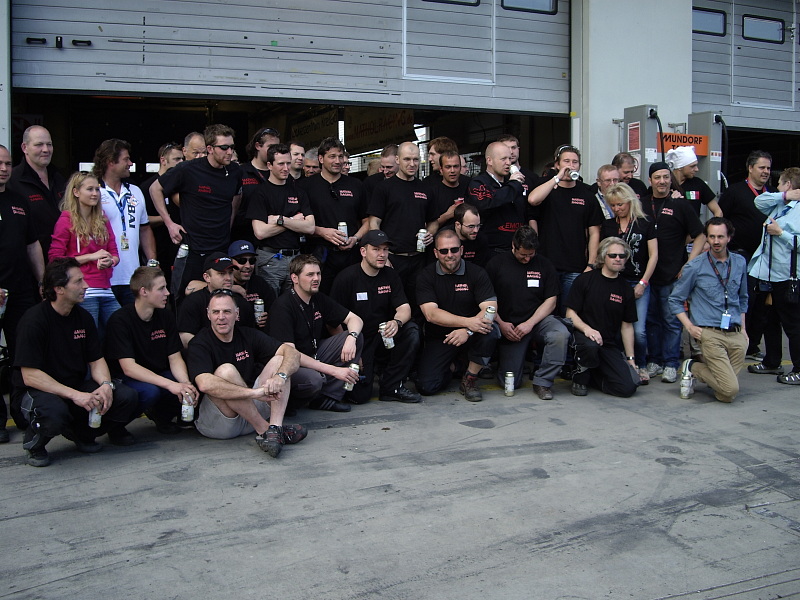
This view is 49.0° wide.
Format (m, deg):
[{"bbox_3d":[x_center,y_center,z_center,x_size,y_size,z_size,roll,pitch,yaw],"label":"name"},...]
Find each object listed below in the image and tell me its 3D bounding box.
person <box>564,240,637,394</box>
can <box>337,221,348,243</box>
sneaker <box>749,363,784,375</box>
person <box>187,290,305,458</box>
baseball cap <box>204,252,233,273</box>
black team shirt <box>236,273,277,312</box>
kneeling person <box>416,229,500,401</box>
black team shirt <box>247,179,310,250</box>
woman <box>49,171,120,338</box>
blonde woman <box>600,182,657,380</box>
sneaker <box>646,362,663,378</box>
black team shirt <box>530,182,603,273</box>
[{"bbox_3d":[1.524,0.090,6.640,0.600,1.150,0.750,1,5,8],"label":"person"},{"bbox_3d":[-0.400,-0.469,6.170,0.066,0.166,0.066,-8,7,0],"label":"can"},{"bbox_3d":[3.038,0.551,7.280,0.295,0.110,0.110,0,5,-2],"label":"sneaker"},{"bbox_3d":[-0.851,0.370,4.900,0.600,0.850,0.740,-4,7,-38],"label":"person"},{"bbox_3d":[-1.117,-0.236,5.450,0.260,0.135,0.180,5,7,44],"label":"baseball cap"},{"bbox_3d":[-1.029,0.110,5.850,0.480,0.580,0.320,-2,6,-25],"label":"black team shirt"},{"bbox_3d":[0.414,0.088,6.220,0.590,1.170,0.760,-1,5,-8],"label":"kneeling person"},{"bbox_3d":[-0.826,-0.572,6.070,0.470,0.500,0.290,-2,6,-22],"label":"black team shirt"},{"bbox_3d":[-1.970,-0.015,5.500,0.430,1.580,0.340,-5,7,-42],"label":"woman"},{"bbox_3d":[1.778,-0.128,6.820,0.500,1.600,0.400,2,6,21],"label":"blonde woman"},{"bbox_3d":[2.053,0.563,7.050,0.115,0.120,0.300,4,6,33],"label":"sneaker"},{"bbox_3d":[1.270,-0.553,6.700,0.530,0.680,0.290,0,5,-2],"label":"black team shirt"}]

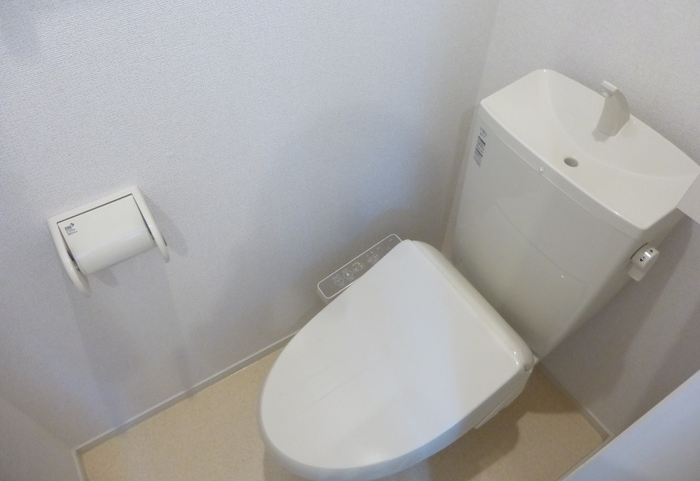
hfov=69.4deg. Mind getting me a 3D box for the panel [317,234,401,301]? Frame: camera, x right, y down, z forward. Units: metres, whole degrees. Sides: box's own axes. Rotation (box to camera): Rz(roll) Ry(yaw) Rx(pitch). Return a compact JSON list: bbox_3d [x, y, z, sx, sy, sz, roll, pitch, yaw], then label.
[{"bbox_3d":[0.034,0.071,1.243,0.234,0.030,0.056,-32,57,-10],"label":"panel"}]

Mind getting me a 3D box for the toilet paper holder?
[{"bbox_3d":[-0.406,0.002,0.866,0.150,0.138,0.088,-25,56,-19],"label":"toilet paper holder"}]

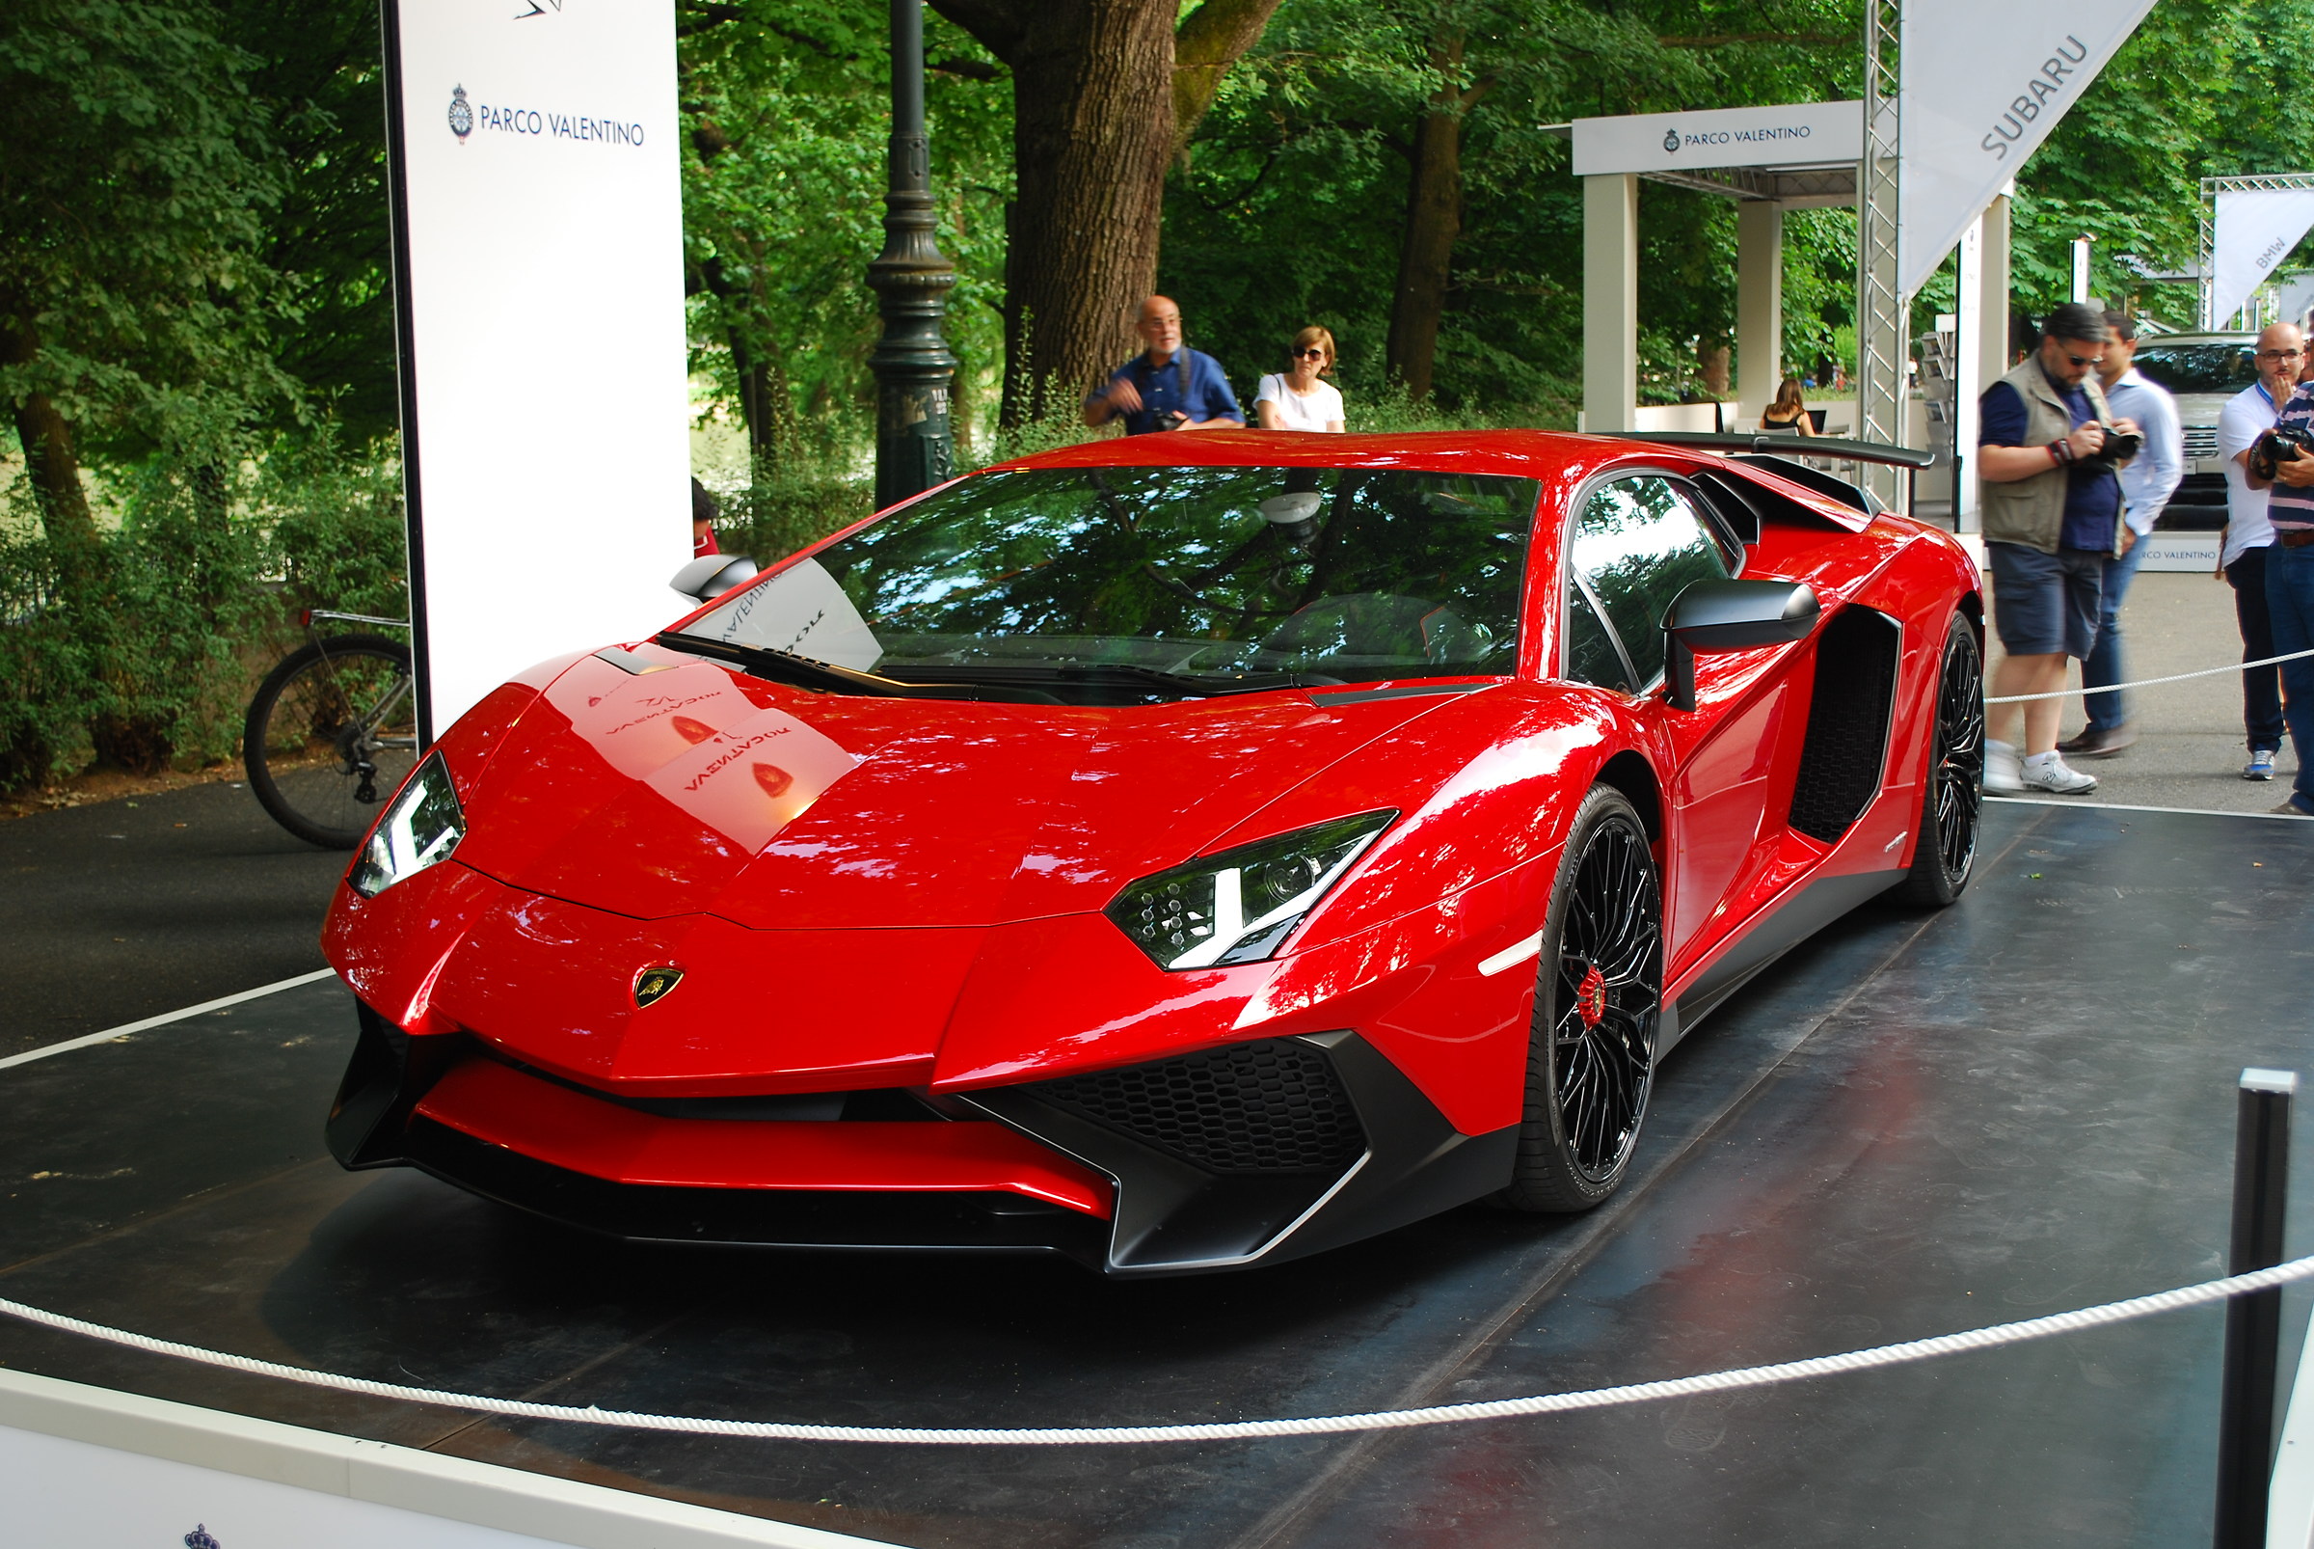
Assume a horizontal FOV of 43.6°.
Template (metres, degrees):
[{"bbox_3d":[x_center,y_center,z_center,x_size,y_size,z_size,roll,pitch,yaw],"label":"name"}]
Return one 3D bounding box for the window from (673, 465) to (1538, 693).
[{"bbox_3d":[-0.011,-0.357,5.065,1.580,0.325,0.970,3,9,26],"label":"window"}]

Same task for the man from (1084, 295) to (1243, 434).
[{"bbox_3d":[0.037,-0.911,10.918,0.560,1.760,0.380,1,8,11],"label":"man"}]

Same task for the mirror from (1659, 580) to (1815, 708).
[{"bbox_3d":[0.959,-0.208,4.786,0.270,0.225,0.190,3,9,26],"label":"mirror"}]

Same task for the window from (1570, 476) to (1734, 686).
[{"bbox_3d":[0.913,-0.370,5.281,0.240,0.340,1.060,3,9,26],"label":"window"}]

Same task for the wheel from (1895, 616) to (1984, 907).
[{"bbox_3d":[1.701,-0.039,6.702,0.340,0.710,0.710,3,9,25],"label":"wheel"}]

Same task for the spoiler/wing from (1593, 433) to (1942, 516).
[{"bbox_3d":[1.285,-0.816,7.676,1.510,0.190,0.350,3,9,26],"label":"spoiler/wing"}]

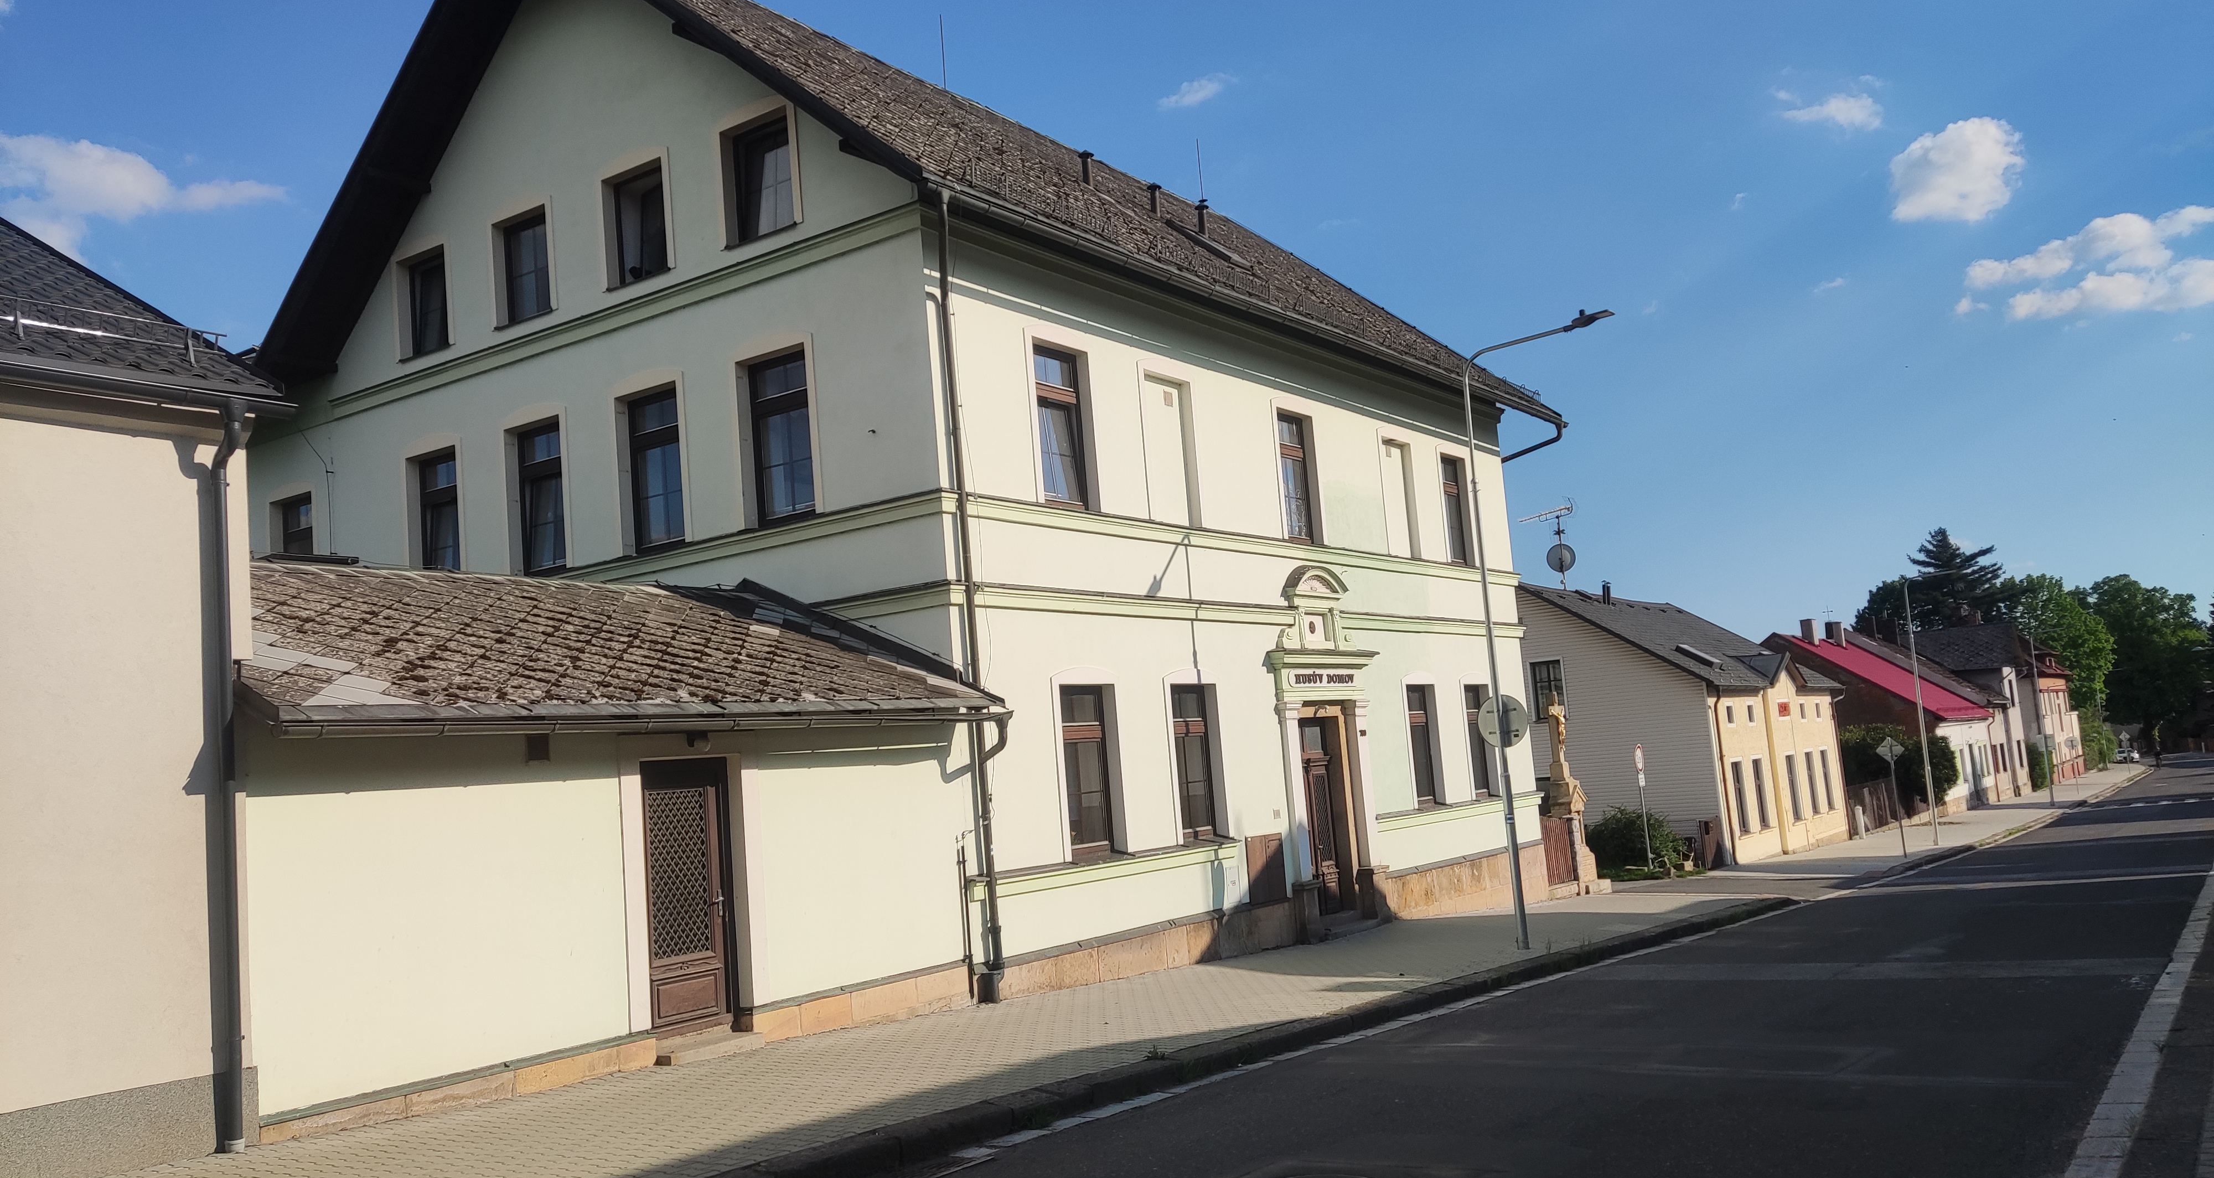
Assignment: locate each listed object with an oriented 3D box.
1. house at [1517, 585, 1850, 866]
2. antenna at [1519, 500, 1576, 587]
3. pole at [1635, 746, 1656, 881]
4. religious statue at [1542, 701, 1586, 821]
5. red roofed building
[{"bbox_3d":[16.275,4.260,50.433,10.500,8.200,15.600,-8,-8,35],"label":"house"},{"bbox_3d":[13.339,-1.267,48.221,0.850,2.700,2.000,-1,-7,-23],"label":"antenna"},{"bbox_3d":[13.680,5.553,40.662,0.120,3.200,0.650,-8,-8,35],"label":"pole"},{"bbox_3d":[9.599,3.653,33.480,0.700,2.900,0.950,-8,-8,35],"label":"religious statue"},{"bbox_3d":[34.645,6.440,76.553,11.600,8.700,16.800,-9,-8,36],"label":"red roofed building"}]

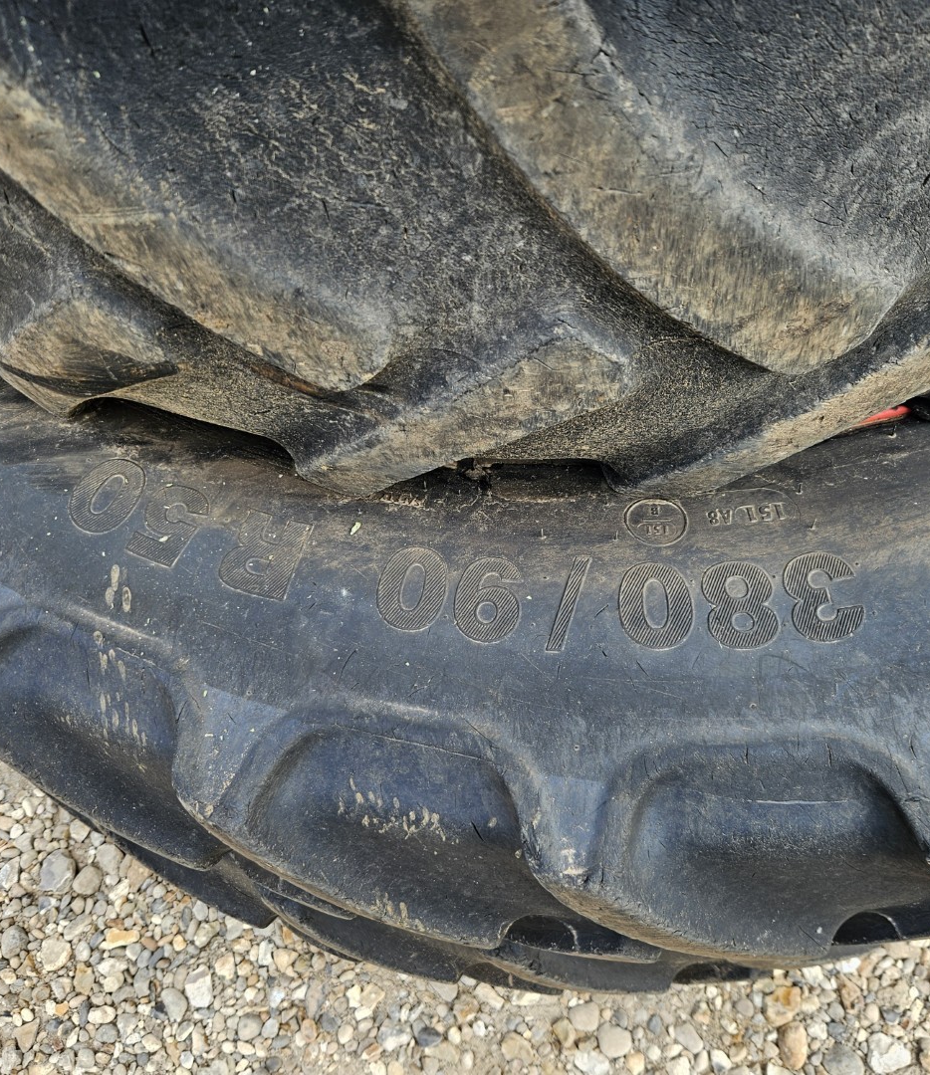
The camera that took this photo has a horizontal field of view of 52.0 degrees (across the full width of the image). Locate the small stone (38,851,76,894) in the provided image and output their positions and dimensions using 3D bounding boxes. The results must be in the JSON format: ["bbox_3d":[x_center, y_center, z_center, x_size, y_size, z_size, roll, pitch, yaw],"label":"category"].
[{"bbox_3d":[-0.537,0.441,1.257,0.045,0.033,0.050,-1,71,6],"label":"small stone"}]

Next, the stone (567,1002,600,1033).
[{"bbox_3d":[0.144,0.578,1.146,0.036,0.021,0.031,-10,65,2],"label":"stone"}]

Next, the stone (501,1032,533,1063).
[{"bbox_3d":[0.061,0.606,1.131,0.036,0.020,0.029,2,71,7],"label":"stone"}]

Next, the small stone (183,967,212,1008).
[{"bbox_3d":[-0.334,0.563,1.191,0.032,0.022,0.046,-10,70,3],"label":"small stone"}]

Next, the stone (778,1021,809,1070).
[{"bbox_3d":[0.383,0.593,1.111,0.032,0.022,0.049,0,66,7],"label":"stone"}]

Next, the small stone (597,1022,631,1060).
[{"bbox_3d":[0.174,0.594,1.122,0.039,0.022,0.032,12,73,10],"label":"small stone"}]

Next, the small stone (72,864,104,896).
[{"bbox_3d":[-0.503,0.460,1.275,0.036,0.024,0.038,24,71,16],"label":"small stone"}]

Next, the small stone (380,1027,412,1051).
[{"bbox_3d":[-0.085,0.609,1.159,0.040,0.018,0.026,-4,66,5],"label":"small stone"}]

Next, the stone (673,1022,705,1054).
[{"bbox_3d":[0.265,0.591,1.126,0.021,0.014,0.037,-35,67,-9],"label":"stone"}]

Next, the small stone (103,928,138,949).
[{"bbox_3d":[-0.448,0.524,1.240,0.044,0.018,0.026,1,66,7],"label":"small stone"}]

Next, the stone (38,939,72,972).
[{"bbox_3d":[-0.534,0.546,1.240,0.041,0.026,0.038,2,66,8],"label":"stone"}]

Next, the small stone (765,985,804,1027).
[{"bbox_3d":[0.378,0.553,1.130,0.051,0.024,0.035,-26,66,-5],"label":"small stone"}]

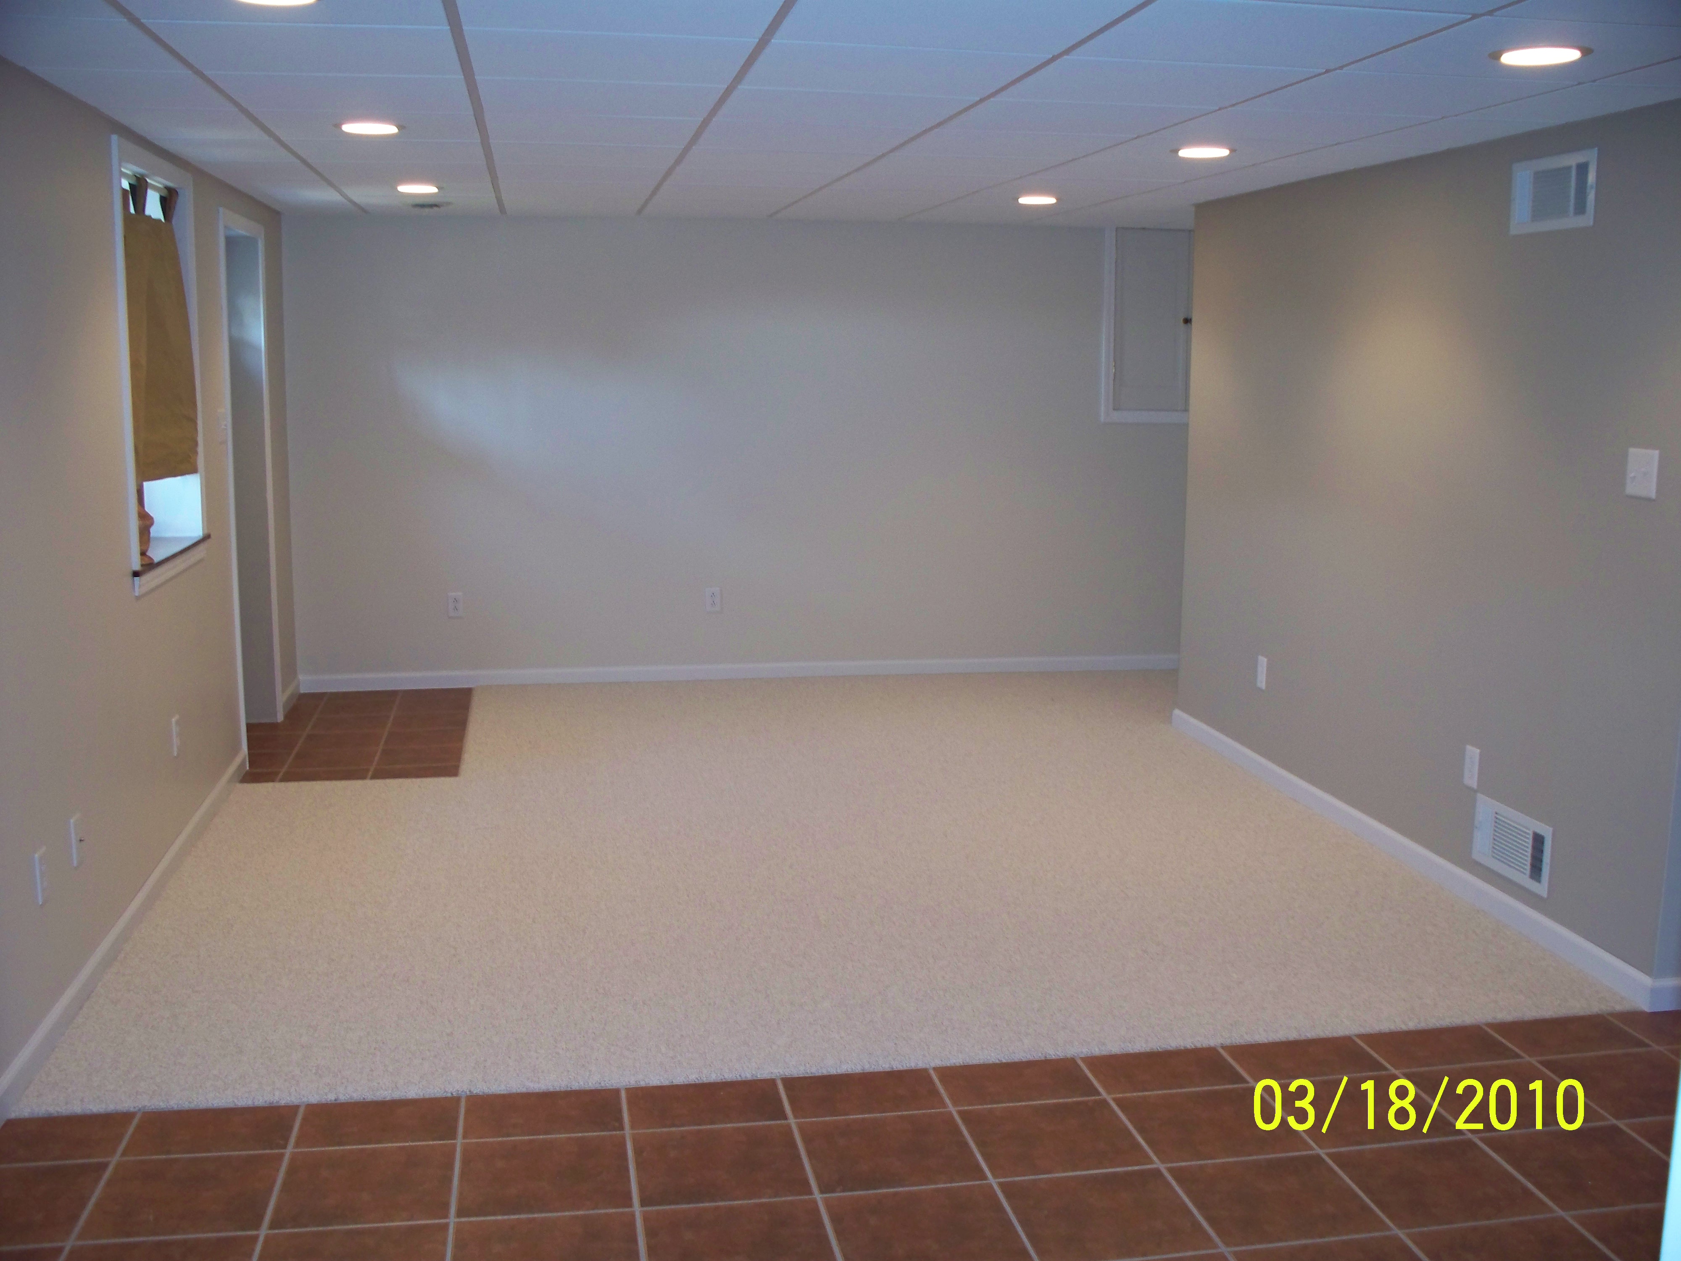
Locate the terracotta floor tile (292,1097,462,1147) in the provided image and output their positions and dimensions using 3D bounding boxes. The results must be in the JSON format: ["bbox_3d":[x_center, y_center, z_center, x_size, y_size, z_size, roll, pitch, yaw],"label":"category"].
[{"bbox_3d":[-0.938,1.005,3.560,0.330,0.010,0.210,-1,9,-10],"label":"terracotta floor tile"}]

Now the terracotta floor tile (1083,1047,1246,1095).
[{"bbox_3d":[0.687,0.946,3.729,0.323,0.010,0.199,-1,9,-10],"label":"terracotta floor tile"}]

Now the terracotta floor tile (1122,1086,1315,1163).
[{"bbox_3d":[0.740,0.995,3.508,0.322,0.010,0.322,-1,9,-10],"label":"terracotta floor tile"}]

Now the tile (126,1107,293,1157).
[{"bbox_3d":[-1.238,0.988,3.434,0.322,0.010,0.211,-1,9,-10],"label":"tile"}]

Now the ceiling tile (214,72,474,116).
[{"bbox_3d":[-1.197,-1.307,4.237,0.605,0.016,0.605,-1,9,-10],"label":"ceiling tile"}]

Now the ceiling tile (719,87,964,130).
[{"bbox_3d":[-0.001,-1.321,4.379,0.600,0.016,0.600,-1,9,-10],"label":"ceiling tile"}]

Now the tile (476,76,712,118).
[{"bbox_3d":[-0.594,-1.307,4.289,0.603,0.016,0.603,-1,9,-10],"label":"tile"}]

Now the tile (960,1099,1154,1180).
[{"bbox_3d":[0.423,1.013,3.475,0.330,0.010,0.330,-1,9,-10],"label":"tile"}]

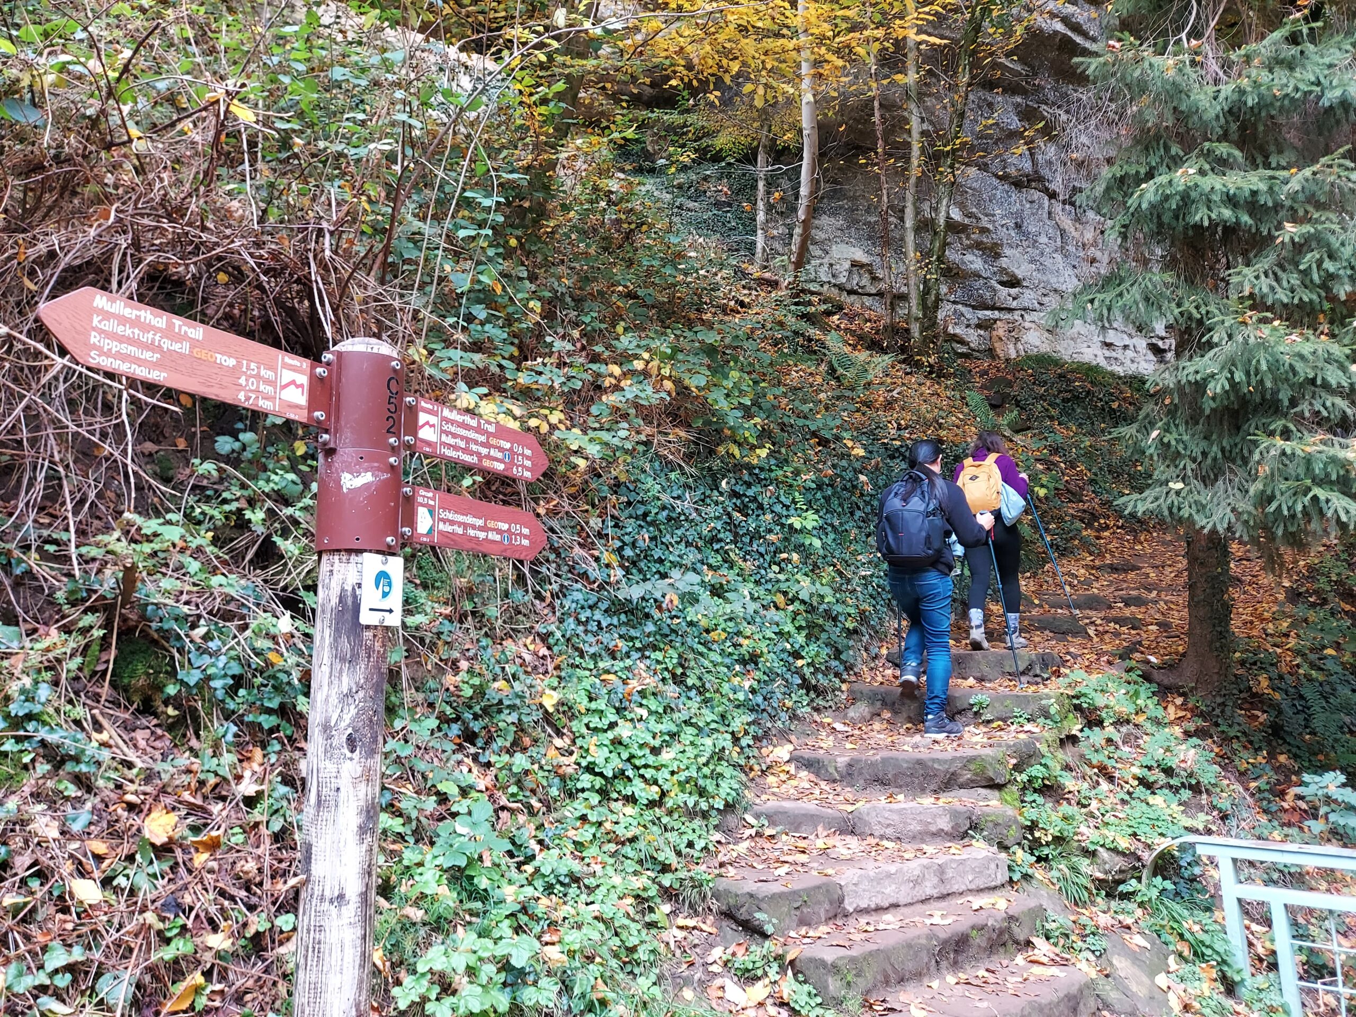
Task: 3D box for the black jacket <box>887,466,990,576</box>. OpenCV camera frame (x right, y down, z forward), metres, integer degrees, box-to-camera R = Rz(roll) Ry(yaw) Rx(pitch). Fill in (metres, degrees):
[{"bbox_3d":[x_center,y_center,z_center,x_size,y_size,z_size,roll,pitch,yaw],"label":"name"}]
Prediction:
[{"bbox_3d":[1.428,0.061,5.400,0.520,0.600,0.400,-5,-16,32],"label":"black jacket"}]

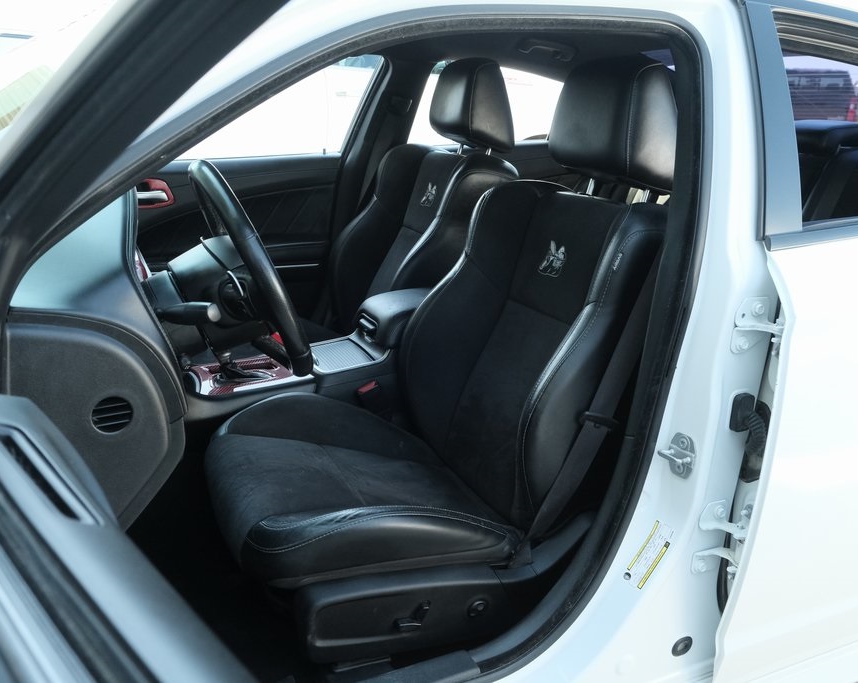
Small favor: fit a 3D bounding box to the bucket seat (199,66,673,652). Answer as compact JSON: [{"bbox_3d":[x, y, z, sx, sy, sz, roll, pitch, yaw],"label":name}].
[{"bbox_3d":[0.019,-0.034,1.388,0.880,0.900,0.570,-10,22,-21],"label":"bucket seat"}]

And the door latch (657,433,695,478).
[{"bbox_3d":[0.348,0.160,1.079,0.034,0.078,0.050,-15,24,-33],"label":"door latch"}]

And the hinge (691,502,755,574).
[{"bbox_3d":[0.439,0.292,1.144,0.075,0.097,0.057,-10,22,-21],"label":"hinge"}]

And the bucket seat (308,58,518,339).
[{"bbox_3d":[-0.210,-0.275,2.058,0.880,0.900,0.570,-10,22,-21],"label":"bucket seat"}]

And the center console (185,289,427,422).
[{"bbox_3d":[-0.185,0.021,1.745,0.790,0.270,0.250,-10,22,-21],"label":"center console"}]

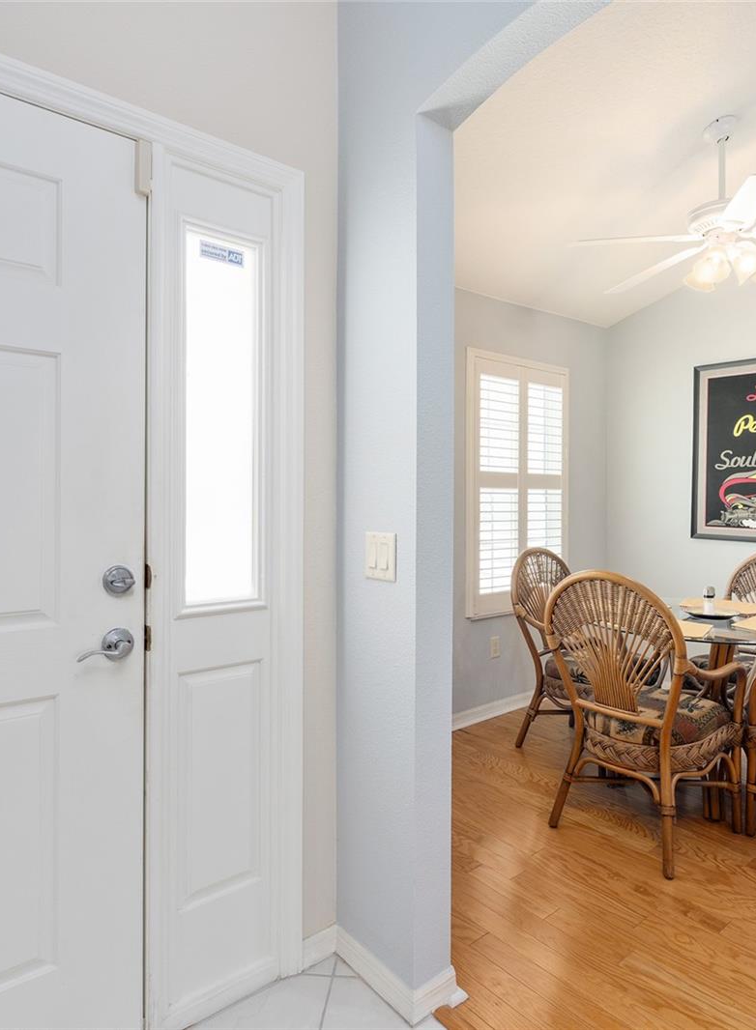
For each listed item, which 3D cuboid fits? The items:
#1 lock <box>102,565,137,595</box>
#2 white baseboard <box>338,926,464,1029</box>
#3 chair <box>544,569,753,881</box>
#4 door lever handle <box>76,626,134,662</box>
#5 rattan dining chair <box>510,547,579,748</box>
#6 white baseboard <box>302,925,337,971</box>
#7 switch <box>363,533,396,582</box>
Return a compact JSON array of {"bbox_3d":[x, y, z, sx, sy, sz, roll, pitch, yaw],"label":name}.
[{"bbox_3d":[-0.564,0.147,1.412,0.067,0.067,0.038,0,0,-38],"label":"lock"},{"bbox_3d":[0.050,1.173,1.694,0.165,0.080,0.345,0,1,-39],"label":"white baseboard"},{"bbox_3d":[0.986,0.706,2.442,0.650,1.000,0.580,0,1,-37],"label":"chair"},{"bbox_3d":[-0.579,0.287,1.386,0.127,0.072,0.062,0,0,-38],"label":"door lever handle"},{"bbox_3d":[1.041,0.700,3.314,0.580,1.010,0.650,0,1,-38],"label":"rattan dining chair"},{"bbox_3d":[-0.159,1.165,1.750,0.112,0.081,0.014,0,0,-38],"label":"white baseboard"},{"bbox_3d":[0.008,0.105,1.631,0.011,0.118,0.121,0,0,-38],"label":"switch"}]

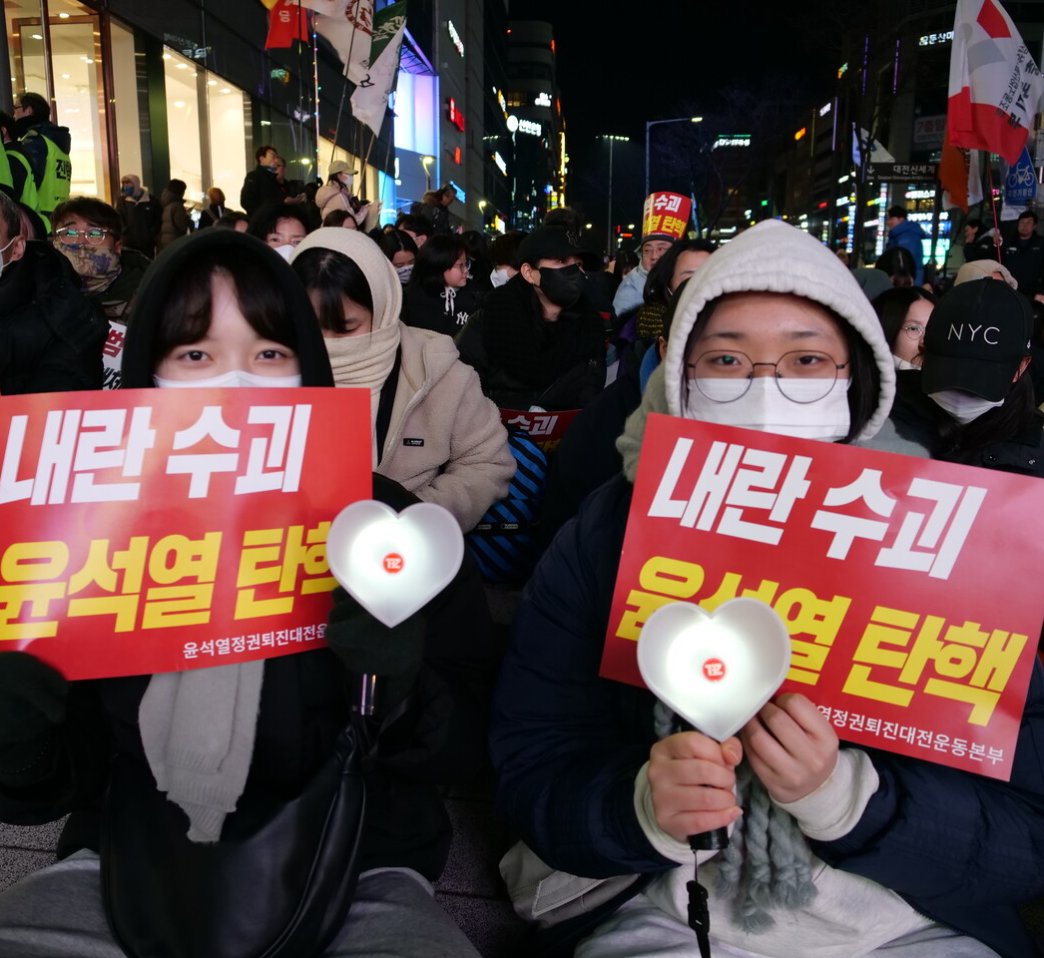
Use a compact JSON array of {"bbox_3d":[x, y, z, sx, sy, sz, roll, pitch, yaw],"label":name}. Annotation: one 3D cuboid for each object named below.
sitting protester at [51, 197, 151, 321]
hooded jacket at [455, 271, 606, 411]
[{"bbox_3d":[-1.103,-0.233,2.302,0.550,0.980,0.600,0,12,-5],"label":"sitting protester"},{"bbox_3d":[0.023,-0.281,2.450,0.530,0.600,0.400,-2,14,-12],"label":"hooded jacket"}]

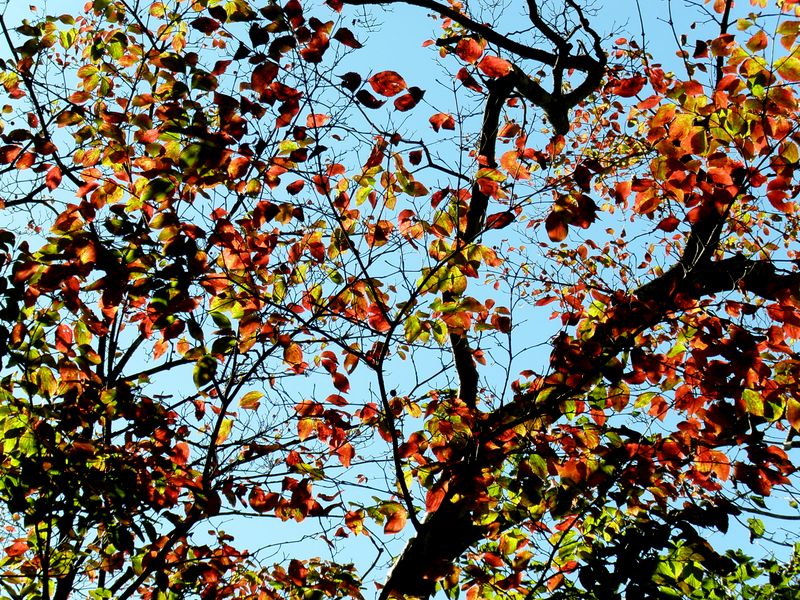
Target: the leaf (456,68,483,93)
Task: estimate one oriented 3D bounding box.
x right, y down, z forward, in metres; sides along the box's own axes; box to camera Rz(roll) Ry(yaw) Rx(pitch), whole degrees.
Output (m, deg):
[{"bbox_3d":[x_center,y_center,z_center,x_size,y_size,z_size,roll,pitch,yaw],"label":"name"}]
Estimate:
[{"bbox_3d":[0.179,-0.567,5.970,0.086,0.030,0.036,45,-85,-3],"label":"leaf"}]

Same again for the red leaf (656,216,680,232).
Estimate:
[{"bbox_3d":[0.744,-0.212,6.400,0.073,0.025,0.044,-14,-76,10],"label":"red leaf"}]

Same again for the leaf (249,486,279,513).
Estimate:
[{"bbox_3d":[-0.354,0.518,6.000,0.085,0.068,0.025,5,9,-4],"label":"leaf"}]

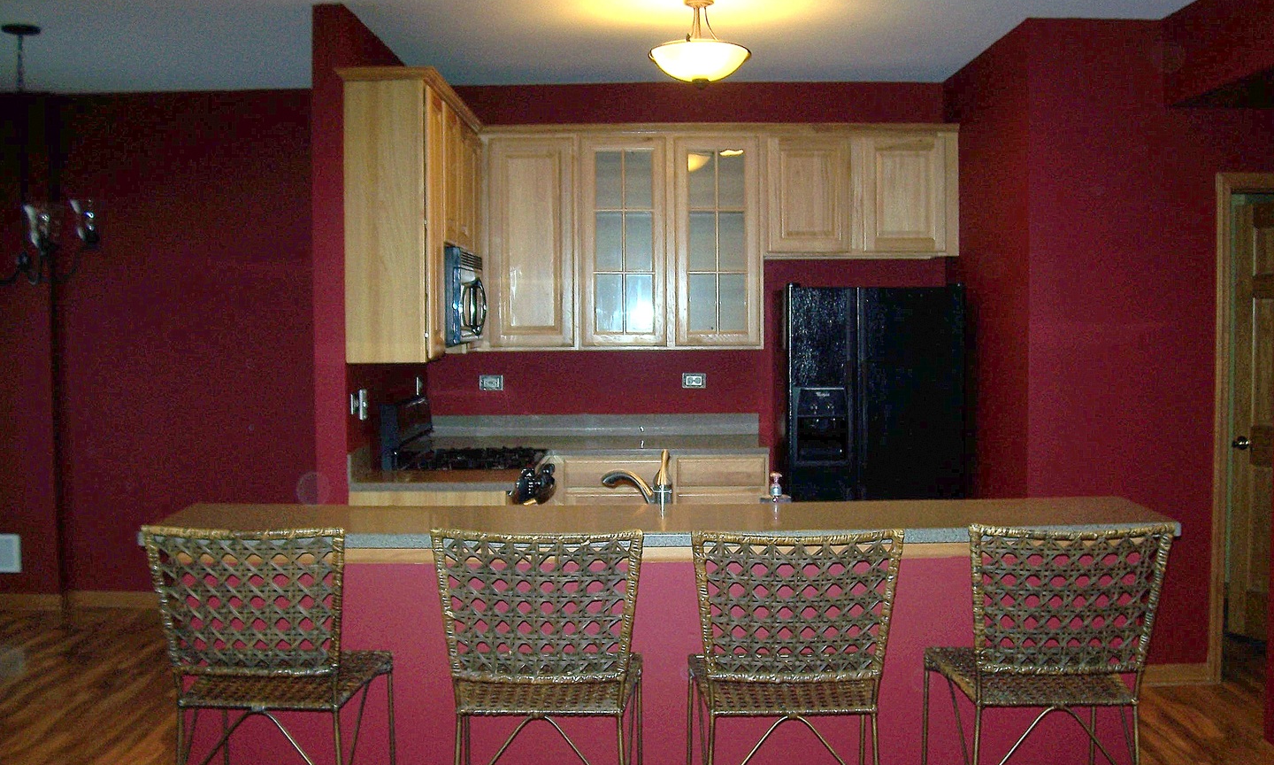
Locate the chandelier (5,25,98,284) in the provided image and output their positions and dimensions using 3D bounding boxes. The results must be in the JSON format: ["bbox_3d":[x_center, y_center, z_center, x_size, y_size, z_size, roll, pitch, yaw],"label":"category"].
[{"bbox_3d":[-2.490,-0.920,5.104,0.660,1.045,0.660,0,3,0],"label":"chandelier"}]

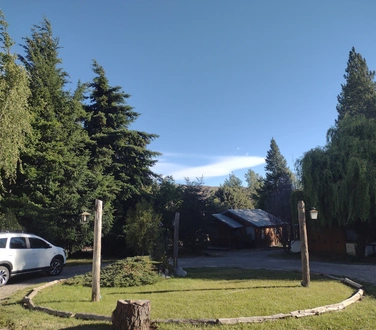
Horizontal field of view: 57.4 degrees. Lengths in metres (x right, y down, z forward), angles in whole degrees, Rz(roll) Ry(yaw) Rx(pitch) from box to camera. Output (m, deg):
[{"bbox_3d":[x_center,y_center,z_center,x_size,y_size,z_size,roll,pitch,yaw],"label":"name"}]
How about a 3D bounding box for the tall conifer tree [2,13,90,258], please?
[{"bbox_3d":[-8.441,-1.971,20.187,5.800,14.665,5.800,0,-10,0],"label":"tall conifer tree"}]

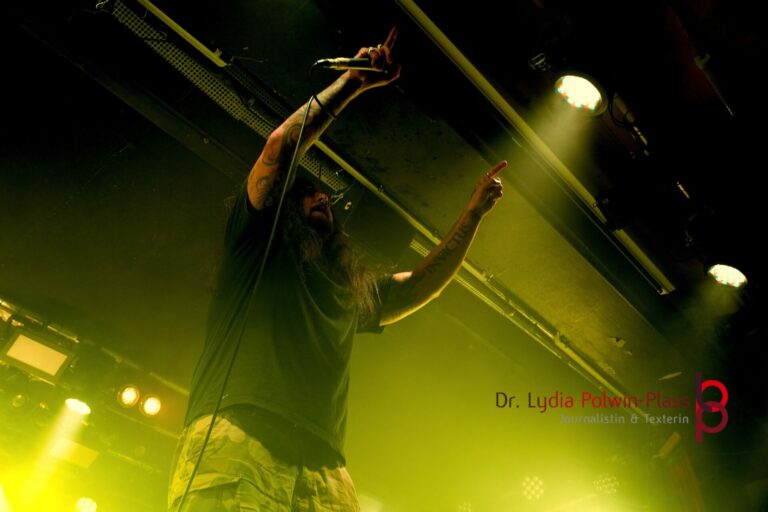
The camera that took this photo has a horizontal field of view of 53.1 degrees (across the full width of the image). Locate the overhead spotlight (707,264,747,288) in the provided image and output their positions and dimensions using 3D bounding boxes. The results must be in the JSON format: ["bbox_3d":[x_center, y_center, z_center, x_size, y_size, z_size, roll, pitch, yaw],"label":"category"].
[{"bbox_3d":[1.697,0.009,3.731,0.220,0.240,0.220,17,-25,26],"label":"overhead spotlight"}]

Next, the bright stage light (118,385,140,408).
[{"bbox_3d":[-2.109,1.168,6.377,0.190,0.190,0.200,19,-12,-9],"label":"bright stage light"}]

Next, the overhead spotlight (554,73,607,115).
[{"bbox_3d":[0.785,-0.685,2.888,0.220,0.240,0.220,20,-23,27],"label":"overhead spotlight"}]

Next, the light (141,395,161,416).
[{"bbox_3d":[-1.963,1.268,6.507,0.190,0.190,0.200,19,-12,-9],"label":"light"}]

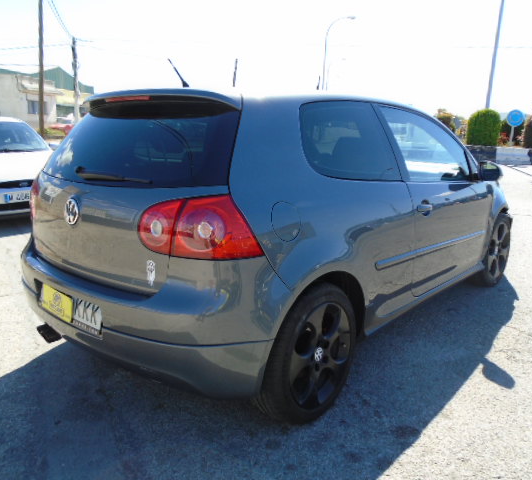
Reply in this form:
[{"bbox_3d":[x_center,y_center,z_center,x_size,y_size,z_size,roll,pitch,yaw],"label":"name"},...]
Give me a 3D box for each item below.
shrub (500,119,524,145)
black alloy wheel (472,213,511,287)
[{"bbox_3d":[12.820,-5.640,25.000,1.270,1.400,1.270,9,15,30],"label":"shrub"},{"bbox_3d":[1.865,0.076,4.080,0.225,0.635,0.635,13,18,42],"label":"black alloy wheel"}]

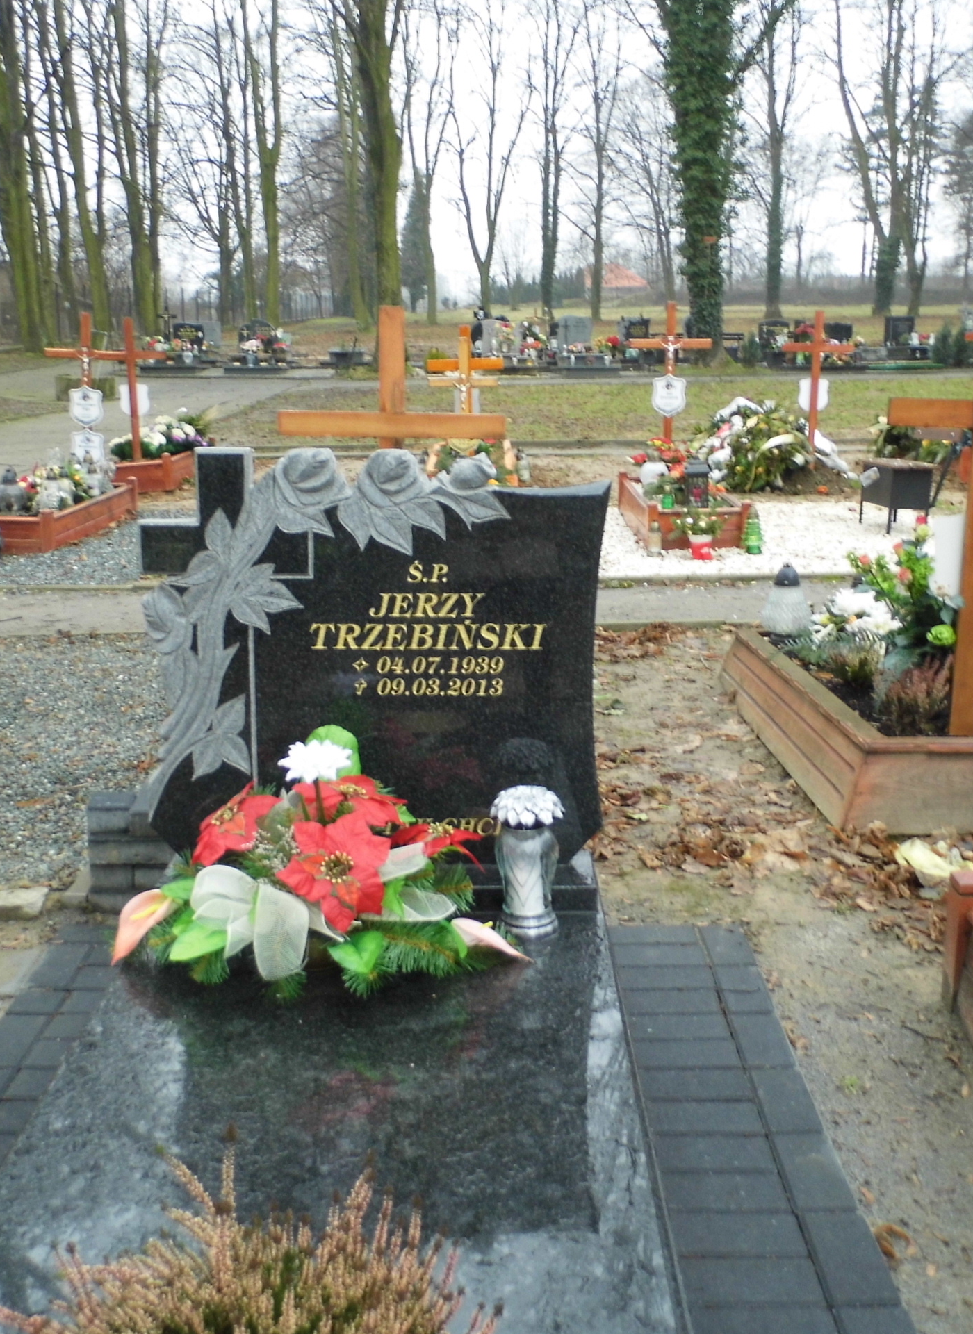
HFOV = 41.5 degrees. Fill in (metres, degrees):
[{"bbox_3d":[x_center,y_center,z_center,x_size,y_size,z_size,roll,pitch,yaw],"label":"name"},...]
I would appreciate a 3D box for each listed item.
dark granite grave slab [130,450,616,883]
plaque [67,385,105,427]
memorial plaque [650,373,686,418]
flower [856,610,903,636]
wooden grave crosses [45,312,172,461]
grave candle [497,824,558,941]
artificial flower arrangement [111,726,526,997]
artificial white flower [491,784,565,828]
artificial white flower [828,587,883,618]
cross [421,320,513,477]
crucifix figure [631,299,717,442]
[{"bbox_3d":[-0.237,-0.006,2.734,0.950,0.908,0.110,0,12,0],"label":"dark granite grave slab"},{"bbox_3d":[-2.830,-1.851,9.100,0.245,0.295,0.020,-1,14,1],"label":"plaque"},{"bbox_3d":[1.308,-1.946,9.197,0.255,0.300,0.025,0,14,0],"label":"memorial plaque"},{"bbox_3d":[1.327,-0.151,4.350,0.145,0.085,0.130,-1,14,1],"label":"flower"},{"bbox_3d":[-2.850,-2.070,9.800,0.620,1.220,1.200,0,15,0],"label":"wooden grave crosses"},{"bbox_3d":[0.083,0.431,2.595,0.118,0.224,0.118,-1,14,1],"label":"grave candle"},{"bbox_3d":[-0.314,0.356,2.492,0.755,0.420,0.400,-1,14,1],"label":"artificial flower arrangement"},{"bbox_3d":[0.083,0.279,2.608,0.140,0.065,0.140,0,14,0],"label":"artificial white flower"},{"bbox_3d":[1.358,-0.241,4.729,0.175,0.114,0.150,0,14,0],"label":"artificial white flower"},{"bbox_3d":[-0.160,-2.102,10.200,0.610,1.250,0.090,-1,14,1],"label":"cross"},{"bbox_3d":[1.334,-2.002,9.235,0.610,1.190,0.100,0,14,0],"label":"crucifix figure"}]

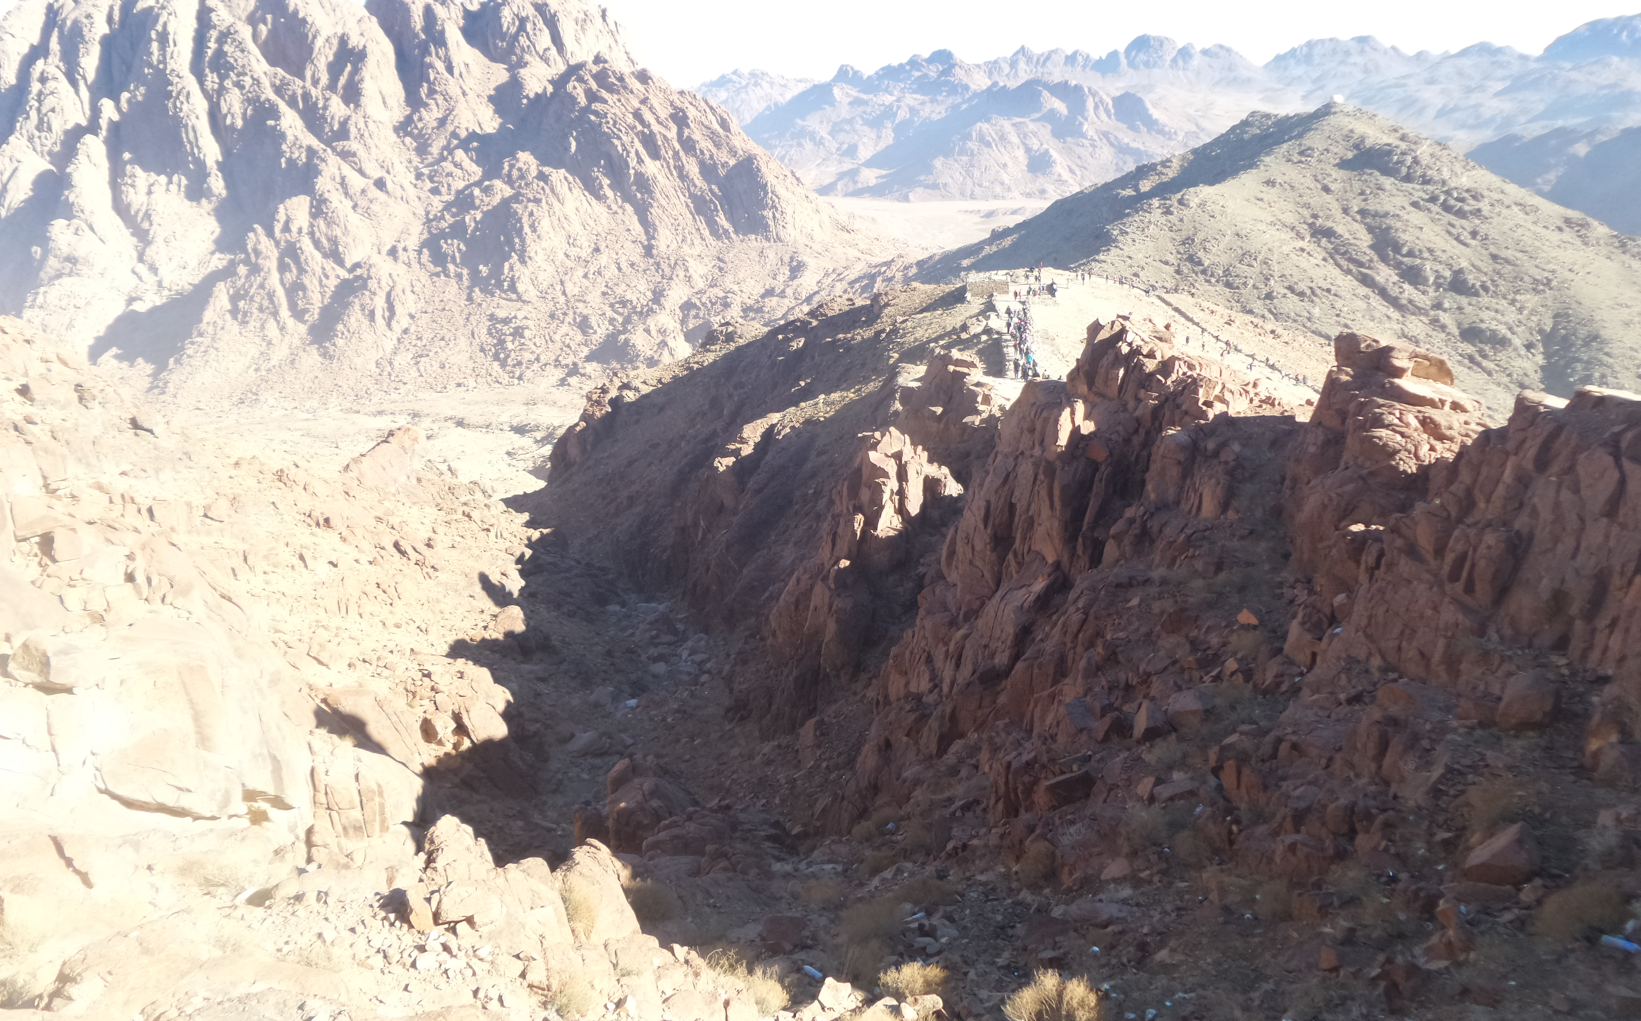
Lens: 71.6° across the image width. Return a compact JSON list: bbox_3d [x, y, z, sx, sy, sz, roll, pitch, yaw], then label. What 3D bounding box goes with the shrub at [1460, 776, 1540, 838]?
[{"bbox_3d":[7.352,3.201,12.300,0.820,0.600,0.750,0,23,0],"label":"shrub"}]

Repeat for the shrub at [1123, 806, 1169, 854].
[{"bbox_3d":[4.227,4.169,14.800,0.620,0.550,0.580,0,23,0],"label":"shrub"}]

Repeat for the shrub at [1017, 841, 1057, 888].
[{"bbox_3d":[2.707,4.447,14.300,0.500,0.560,0.500,0,23,0],"label":"shrub"}]

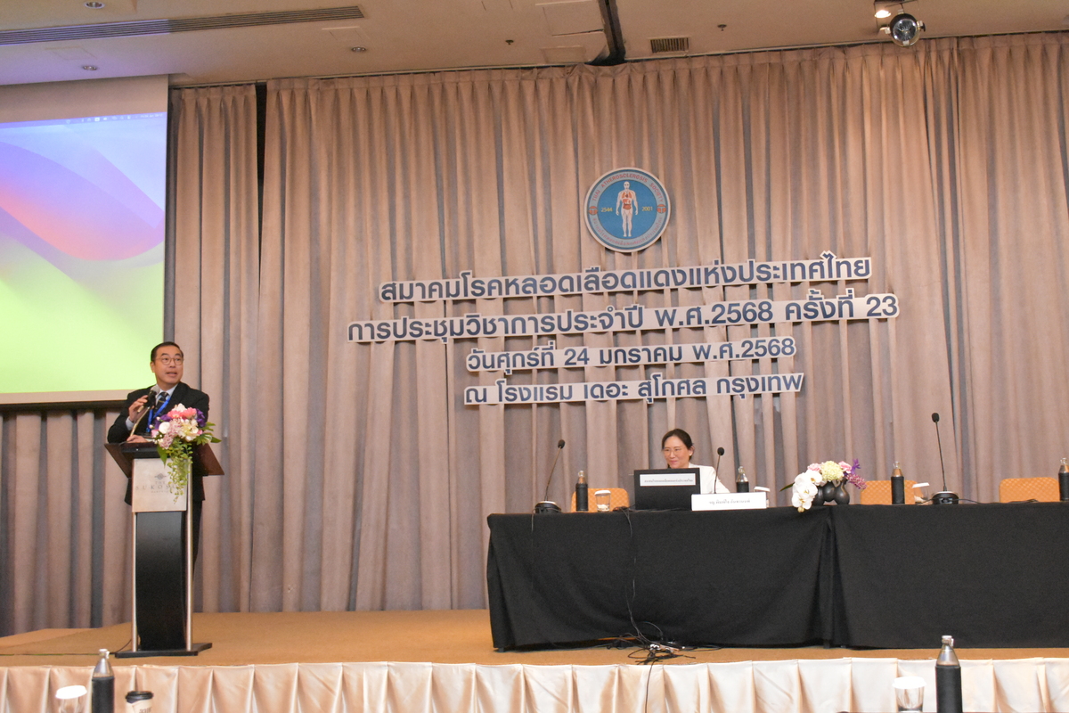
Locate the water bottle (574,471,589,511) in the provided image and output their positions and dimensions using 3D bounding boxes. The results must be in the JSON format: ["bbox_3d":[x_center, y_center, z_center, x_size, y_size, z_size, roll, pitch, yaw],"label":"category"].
[{"bbox_3d":[0.264,0.757,7.211,0.071,0.231,0.071,-2,-6,6],"label":"water bottle"}]

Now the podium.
[{"bbox_3d":[-2.094,1.088,7.303,0.585,1.182,0.470,-1,-6,-2],"label":"podium"}]

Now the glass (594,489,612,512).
[{"bbox_3d":[0.382,0.803,7.085,0.090,0.120,0.090,-2,-7,7],"label":"glass"}]

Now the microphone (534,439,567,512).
[{"bbox_3d":[0.090,0.663,7.069,0.150,0.410,0.190,-4,-8,22],"label":"microphone"}]

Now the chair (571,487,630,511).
[{"bbox_3d":[0.390,1.226,7.647,0.440,0.863,0.550,-2,-6,6],"label":"chair"}]

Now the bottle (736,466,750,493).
[{"bbox_3d":[1.157,0.727,7.111,0.071,0.231,0.071,-2,-6,6],"label":"bottle"}]

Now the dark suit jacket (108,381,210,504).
[{"bbox_3d":[-2.250,0.517,7.710,0.620,0.730,0.420,0,-7,-13],"label":"dark suit jacket"}]

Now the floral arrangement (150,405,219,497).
[{"bbox_3d":[-1.949,0.534,7.115,0.368,0.518,0.310,-1,-6,-2],"label":"floral arrangement"}]

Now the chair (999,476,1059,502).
[{"bbox_3d":[3.173,1.192,7.952,0.450,0.900,0.560,-2,-7,7],"label":"chair"}]

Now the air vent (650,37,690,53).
[{"bbox_3d":[1.077,-2.457,10.058,0.320,0.030,0.350,-2,-7,7],"label":"air vent"}]

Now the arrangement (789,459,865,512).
[{"bbox_3d":[1.554,0.685,6.793,0.420,0.285,0.280,-2,-7,7],"label":"arrangement"}]

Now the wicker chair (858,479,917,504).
[{"bbox_3d":[2.148,1.165,7.477,0.440,0.872,0.550,-2,-6,6],"label":"wicker chair"}]

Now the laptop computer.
[{"bbox_3d":[0.740,0.736,7.026,0.355,0.225,0.290,-3,-7,11],"label":"laptop computer"}]

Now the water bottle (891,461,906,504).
[{"bbox_3d":[1.982,0.696,6.981,0.071,0.231,0.071,-2,-6,6],"label":"water bottle"}]

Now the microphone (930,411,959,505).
[{"bbox_3d":[2.207,0.551,6.904,0.142,0.493,0.160,-2,-6,6],"label":"microphone"}]

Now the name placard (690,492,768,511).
[{"bbox_3d":[1.038,0.774,6.809,0.393,0.087,0.070,-2,-7,7],"label":"name placard"}]

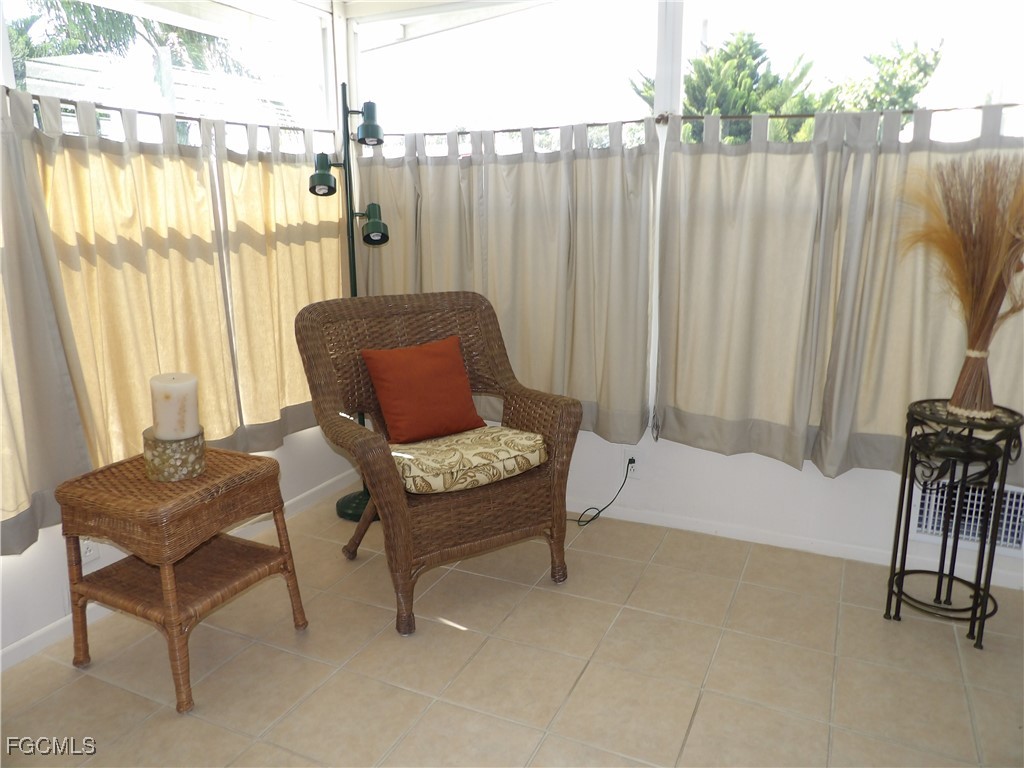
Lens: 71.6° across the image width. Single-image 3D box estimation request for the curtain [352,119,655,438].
[{"bbox_3d":[-0.068,-0.386,2.783,1.254,1.182,0.085,5,15,25],"label":"curtain"}]

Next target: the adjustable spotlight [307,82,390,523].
[{"bbox_3d":[-0.603,-0.286,2.768,0.303,1.676,0.261,-4,13,-12],"label":"adjustable spotlight"}]

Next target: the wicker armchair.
[{"bbox_3d":[-0.243,0.186,2.370,0.757,0.927,0.657,-9,15,-30],"label":"wicker armchair"}]

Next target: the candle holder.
[{"bbox_3d":[-0.914,0.190,1.927,0.143,0.109,0.143,5,15,25],"label":"candle holder"}]

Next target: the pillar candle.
[{"bbox_3d":[-0.897,0.060,1.895,0.103,0.159,0.103,5,15,25],"label":"pillar candle"}]

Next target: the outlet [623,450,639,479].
[{"bbox_3d":[0.466,0.310,2.743,0.070,0.114,0.012,5,15,25],"label":"outlet"}]

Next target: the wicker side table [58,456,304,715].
[{"bbox_3d":[-0.915,0.497,1.974,0.458,0.521,0.445,5,15,25],"label":"wicker side table"}]

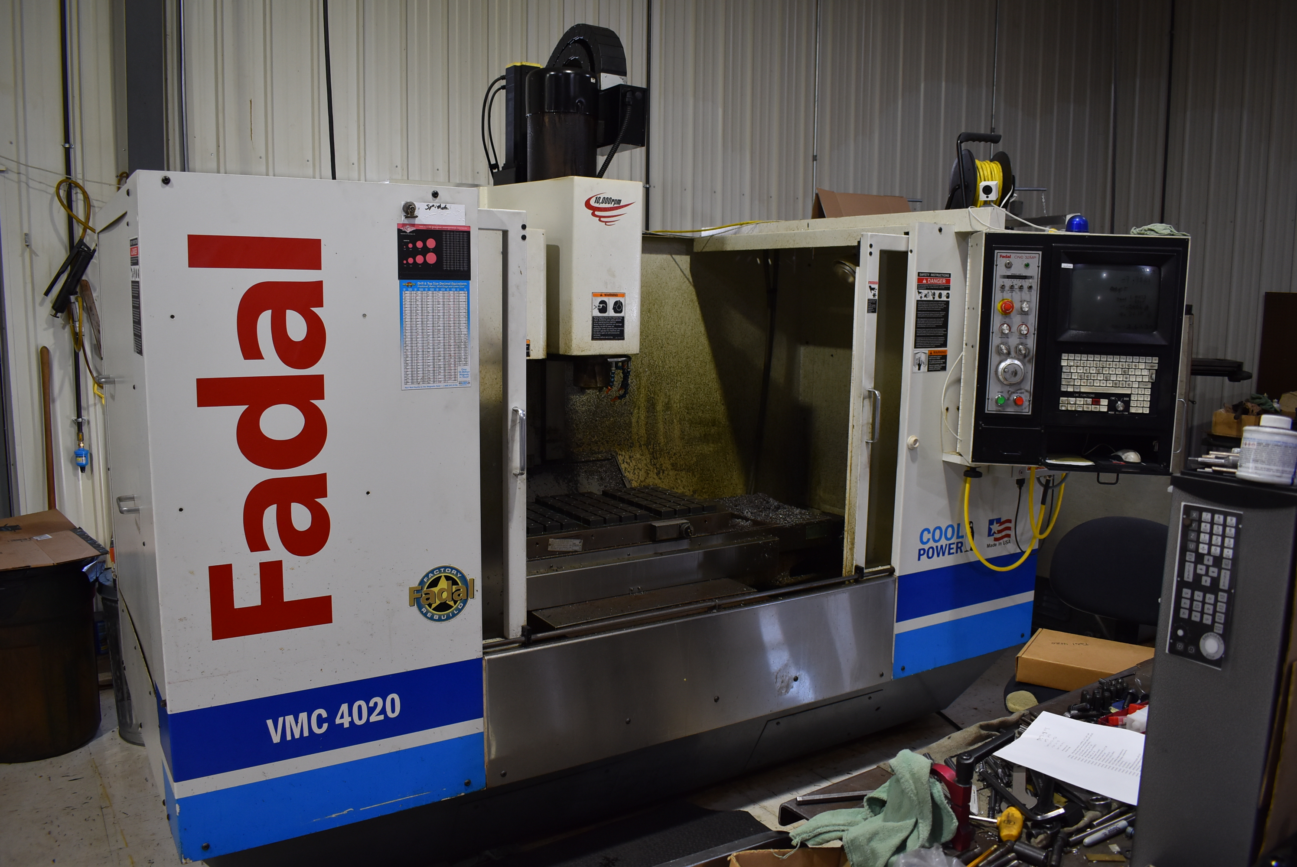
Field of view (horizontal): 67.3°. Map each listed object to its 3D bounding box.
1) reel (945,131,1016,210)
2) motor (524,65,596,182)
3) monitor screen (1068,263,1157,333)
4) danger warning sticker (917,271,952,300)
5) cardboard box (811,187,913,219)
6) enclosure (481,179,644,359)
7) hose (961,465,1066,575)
[{"bbox_3d":[1.118,-0.866,3.220,0.180,0.310,0.250,1,8,1],"label":"reel"},{"bbox_3d":[-0.311,-1.074,3.458,0.250,0.410,0.250,1,8,0],"label":"motor"},{"bbox_3d":[1.412,-0.409,2.883,0.265,0.200,0.030,2,8,9],"label":"monitor screen"},{"bbox_3d":[0.923,-0.473,3.110,0.157,0.087,0.006,-4,9,-32],"label":"danger warning sticker"},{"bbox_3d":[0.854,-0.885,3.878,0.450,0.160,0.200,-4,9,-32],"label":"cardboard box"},{"bbox_3d":[-0.322,-0.597,3.534,0.270,0.585,0.700,-4,9,-32],"label":"enclosure"},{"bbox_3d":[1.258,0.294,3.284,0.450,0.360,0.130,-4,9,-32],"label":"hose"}]

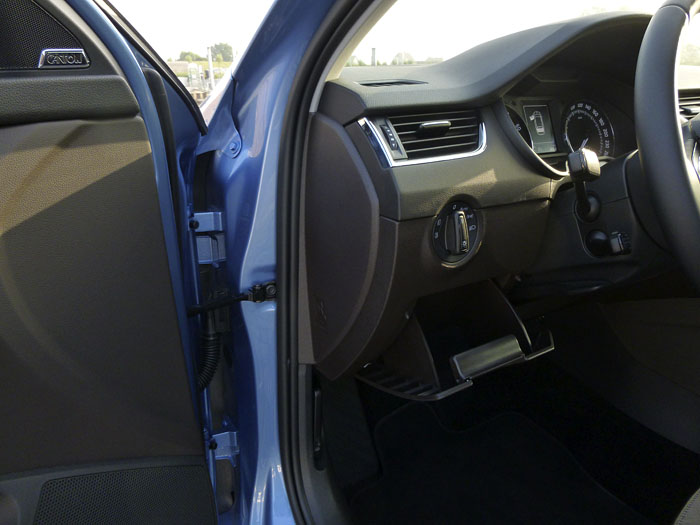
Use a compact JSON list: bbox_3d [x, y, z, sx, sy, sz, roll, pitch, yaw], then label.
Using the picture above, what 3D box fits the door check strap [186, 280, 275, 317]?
[{"bbox_3d":[-0.173,0.053,0.740,0.135,0.028,0.024,-14,25,-34],"label":"door check strap"}]

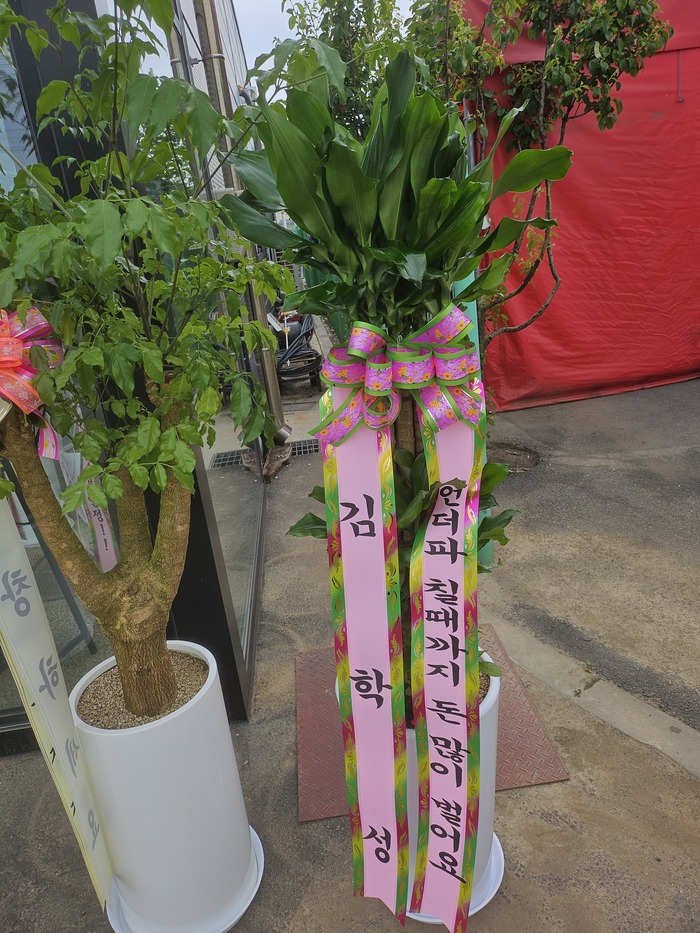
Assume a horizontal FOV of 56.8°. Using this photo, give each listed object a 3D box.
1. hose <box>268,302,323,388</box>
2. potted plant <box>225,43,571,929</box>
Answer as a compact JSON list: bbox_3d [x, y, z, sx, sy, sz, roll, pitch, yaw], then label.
[{"bbox_3d":[-0.590,-1.262,6.829,0.520,0.780,0.500,-7,20,0],"label":"hose"},{"bbox_3d":[0.149,0.184,1.291,0.560,1.720,0.520,-7,20,0],"label":"potted plant"}]

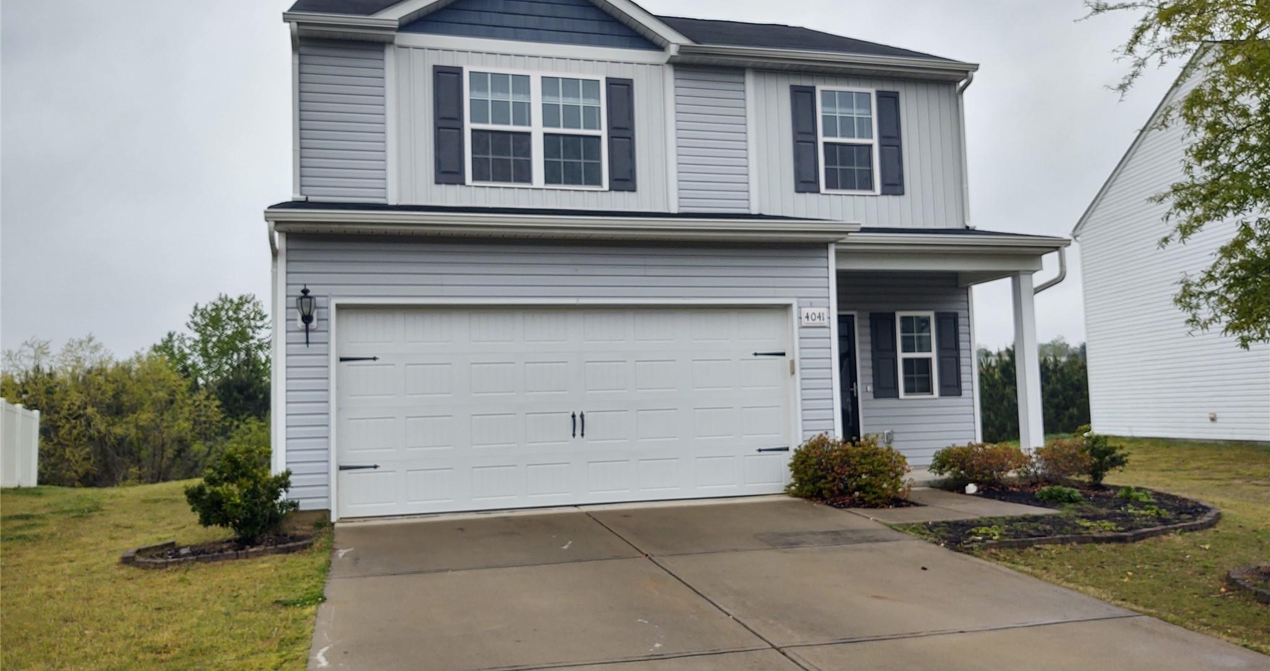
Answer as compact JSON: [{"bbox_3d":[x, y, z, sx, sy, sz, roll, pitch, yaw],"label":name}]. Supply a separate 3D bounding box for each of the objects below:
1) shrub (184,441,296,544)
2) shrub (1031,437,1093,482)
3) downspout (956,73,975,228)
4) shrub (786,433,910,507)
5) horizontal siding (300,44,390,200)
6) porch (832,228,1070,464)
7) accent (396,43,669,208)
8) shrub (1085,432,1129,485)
[{"bbox_3d":[-3.398,1.352,8.525,0.896,0.864,0.980,-1,-4,-16],"label":"shrub"},{"bbox_3d":[5.098,1.468,11.770,0.726,0.517,0.750,-1,-4,-16],"label":"shrub"},{"bbox_3d":[4.778,-2.671,14.132,0.120,2.180,0.350,-1,-4,-16],"label":"downspout"},{"bbox_3d":[2.246,1.386,10.460,1.270,0.683,1.050,-1,-4,-16],"label":"shrub"},{"bbox_3d":[-3.507,-2.600,11.957,0.990,1.950,0.100,-1,-4,-16],"label":"horizontal siding"},{"bbox_3d":[3.588,0.101,12.705,3.350,3.420,2.000,-1,-4,-16],"label":"porch"},{"bbox_3d":[-1.225,-2.577,12.581,3.560,2.000,0.100,-1,-4,-16],"label":"accent"},{"bbox_3d":[5.543,1.447,11.687,0.514,0.583,0.550,-1,-4,-16],"label":"shrub"}]

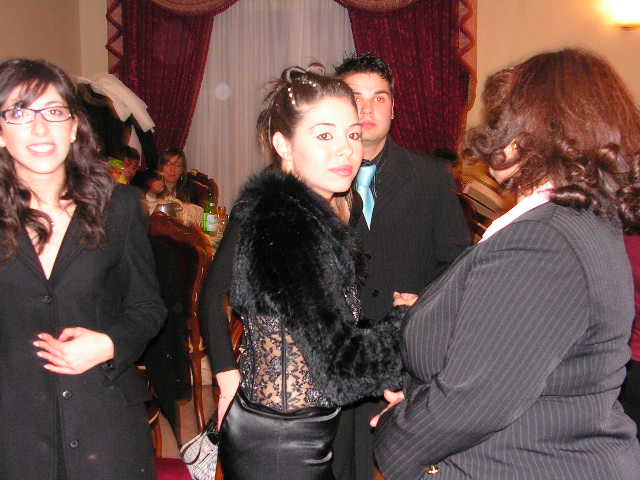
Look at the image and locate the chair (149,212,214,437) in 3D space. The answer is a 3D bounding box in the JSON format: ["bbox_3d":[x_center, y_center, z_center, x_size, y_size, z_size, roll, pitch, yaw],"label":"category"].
[{"bbox_3d":[-0.818,0.379,4.202,0.500,1.070,0.560,-3,9,-18],"label":"chair"}]

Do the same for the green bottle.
[{"bbox_3d":[-0.688,-0.170,5.350,0.080,0.275,0.080,-1,9,0],"label":"green bottle"}]

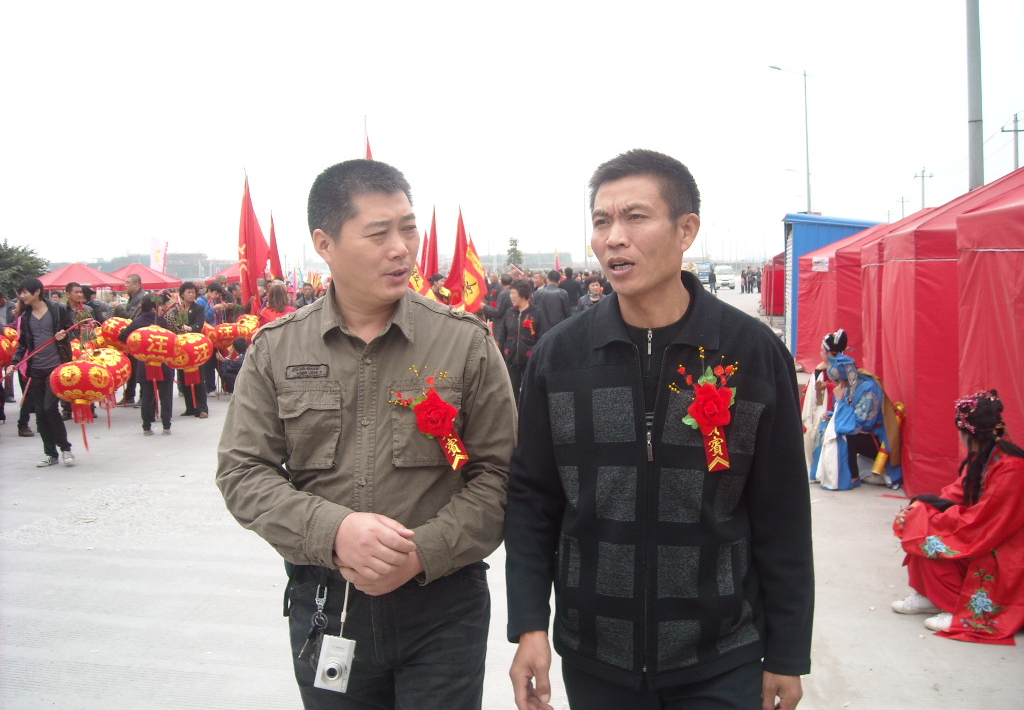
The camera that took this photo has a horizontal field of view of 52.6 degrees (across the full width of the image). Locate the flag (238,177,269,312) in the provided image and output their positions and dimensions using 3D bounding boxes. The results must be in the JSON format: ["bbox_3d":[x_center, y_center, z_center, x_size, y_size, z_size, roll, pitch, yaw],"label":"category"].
[{"bbox_3d":[-3.738,-1.600,15.072,0.450,1.950,0.250,-3,4,-14],"label":"flag"}]

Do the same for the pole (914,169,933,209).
[{"bbox_3d":[40.736,-13.016,102.399,1.600,10.750,0.300,-1,4,17],"label":"pole"}]

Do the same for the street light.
[{"bbox_3d":[13.156,-7.993,48.400,1.850,10.800,0.350,-1,4,17],"label":"street light"}]

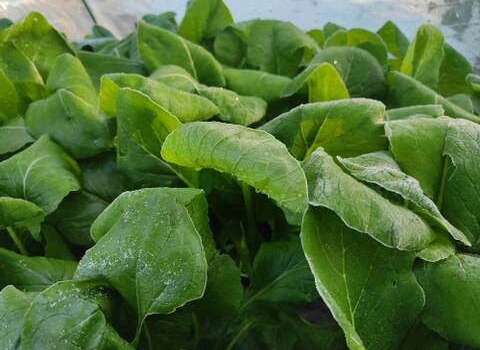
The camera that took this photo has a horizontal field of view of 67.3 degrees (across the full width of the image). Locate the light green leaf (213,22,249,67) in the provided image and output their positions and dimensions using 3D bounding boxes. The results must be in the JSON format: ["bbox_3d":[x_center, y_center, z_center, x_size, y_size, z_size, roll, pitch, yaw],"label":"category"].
[{"bbox_3d":[-0.022,-0.326,0.900,0.085,0.101,0.060,0,28,0],"label":"light green leaf"}]

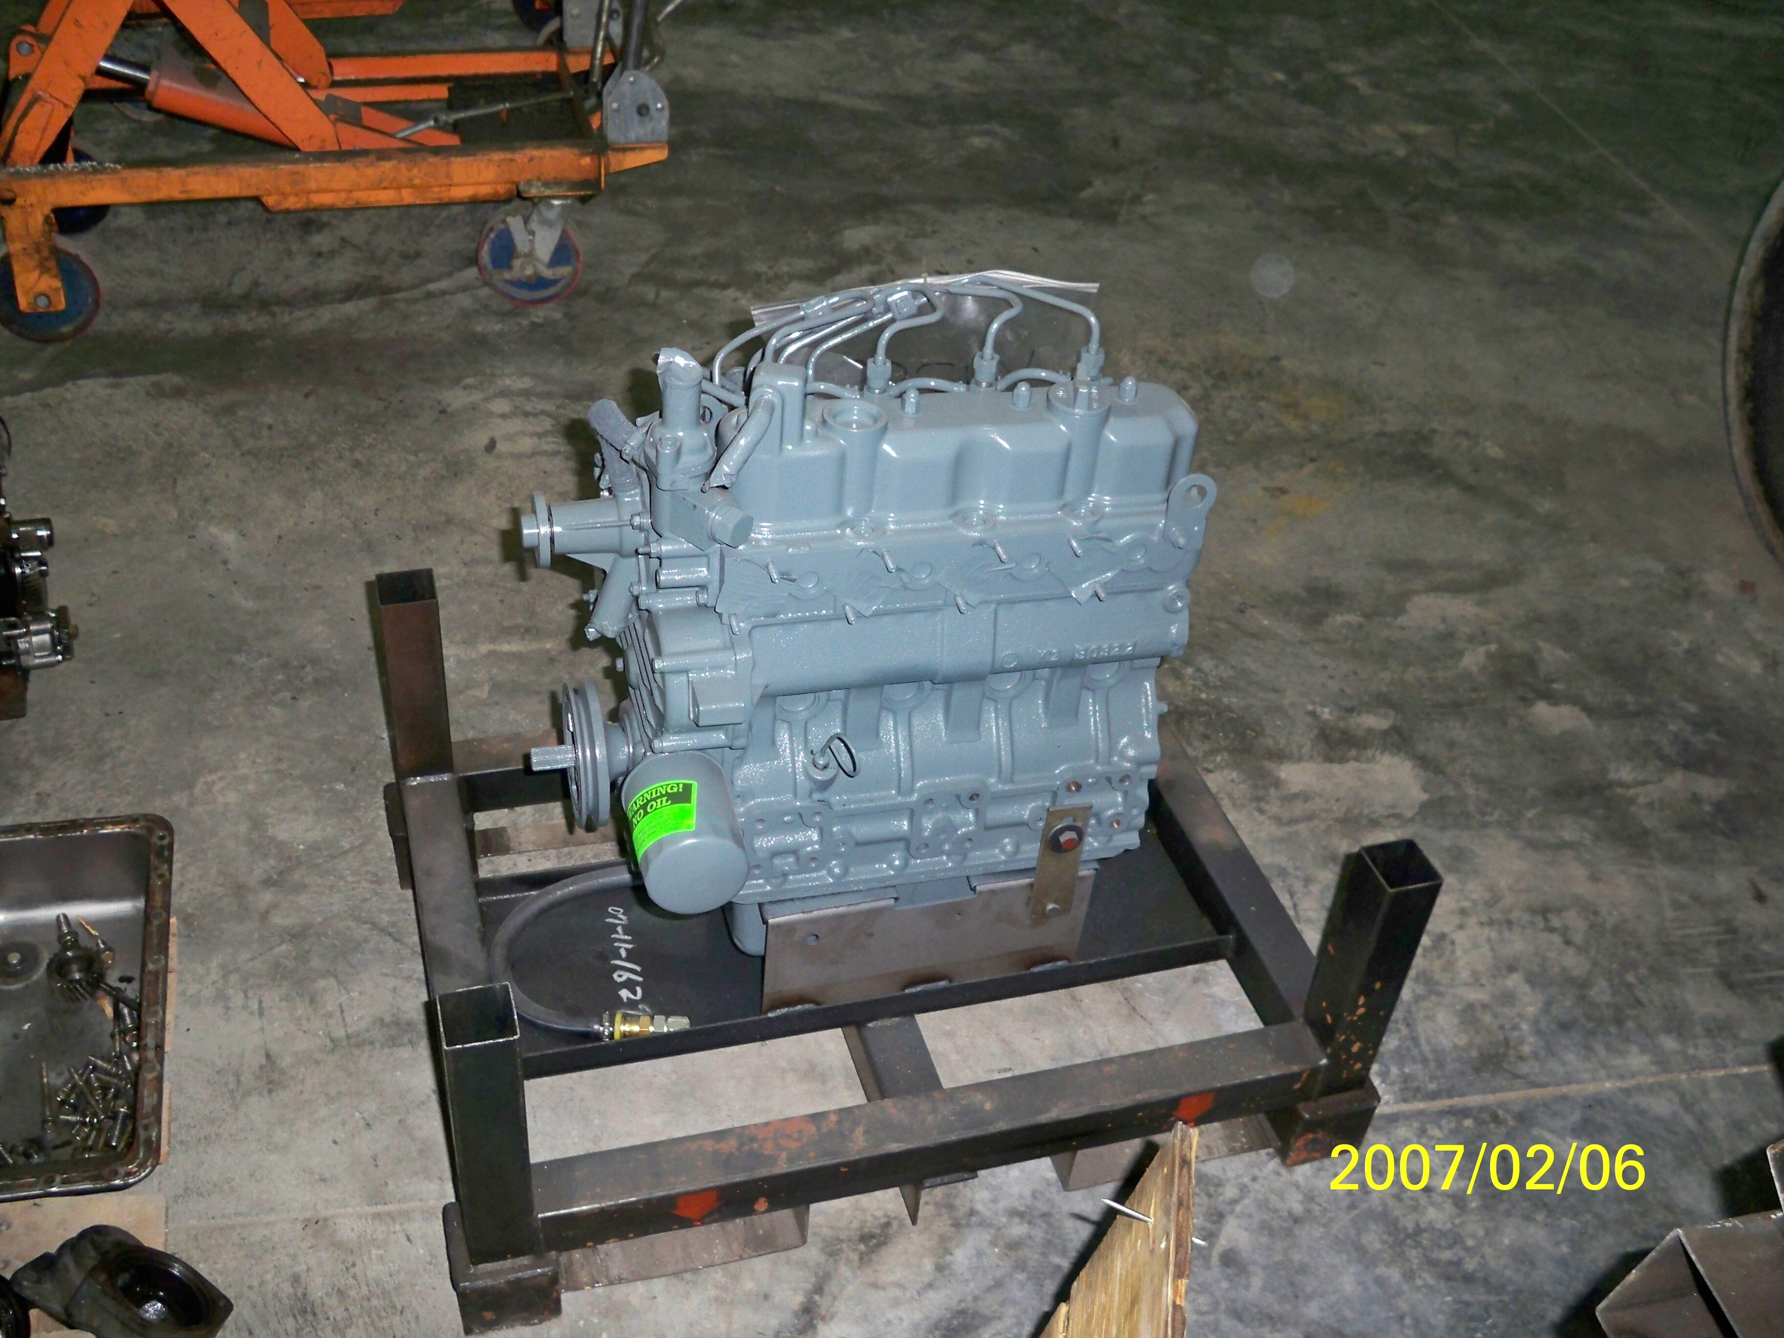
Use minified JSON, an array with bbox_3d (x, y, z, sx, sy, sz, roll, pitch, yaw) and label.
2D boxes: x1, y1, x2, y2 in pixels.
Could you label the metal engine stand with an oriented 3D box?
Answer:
[{"bbox_3d":[-0.028,0.179,1.706,0.826,0.343,0.610,-7,39,-16],"label":"metal engine stand"}]

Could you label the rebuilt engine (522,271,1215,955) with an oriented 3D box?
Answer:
[{"bbox_3d":[-0.023,-0.013,1.522,0.561,0.620,0.368,-7,39,-16],"label":"rebuilt engine"}]

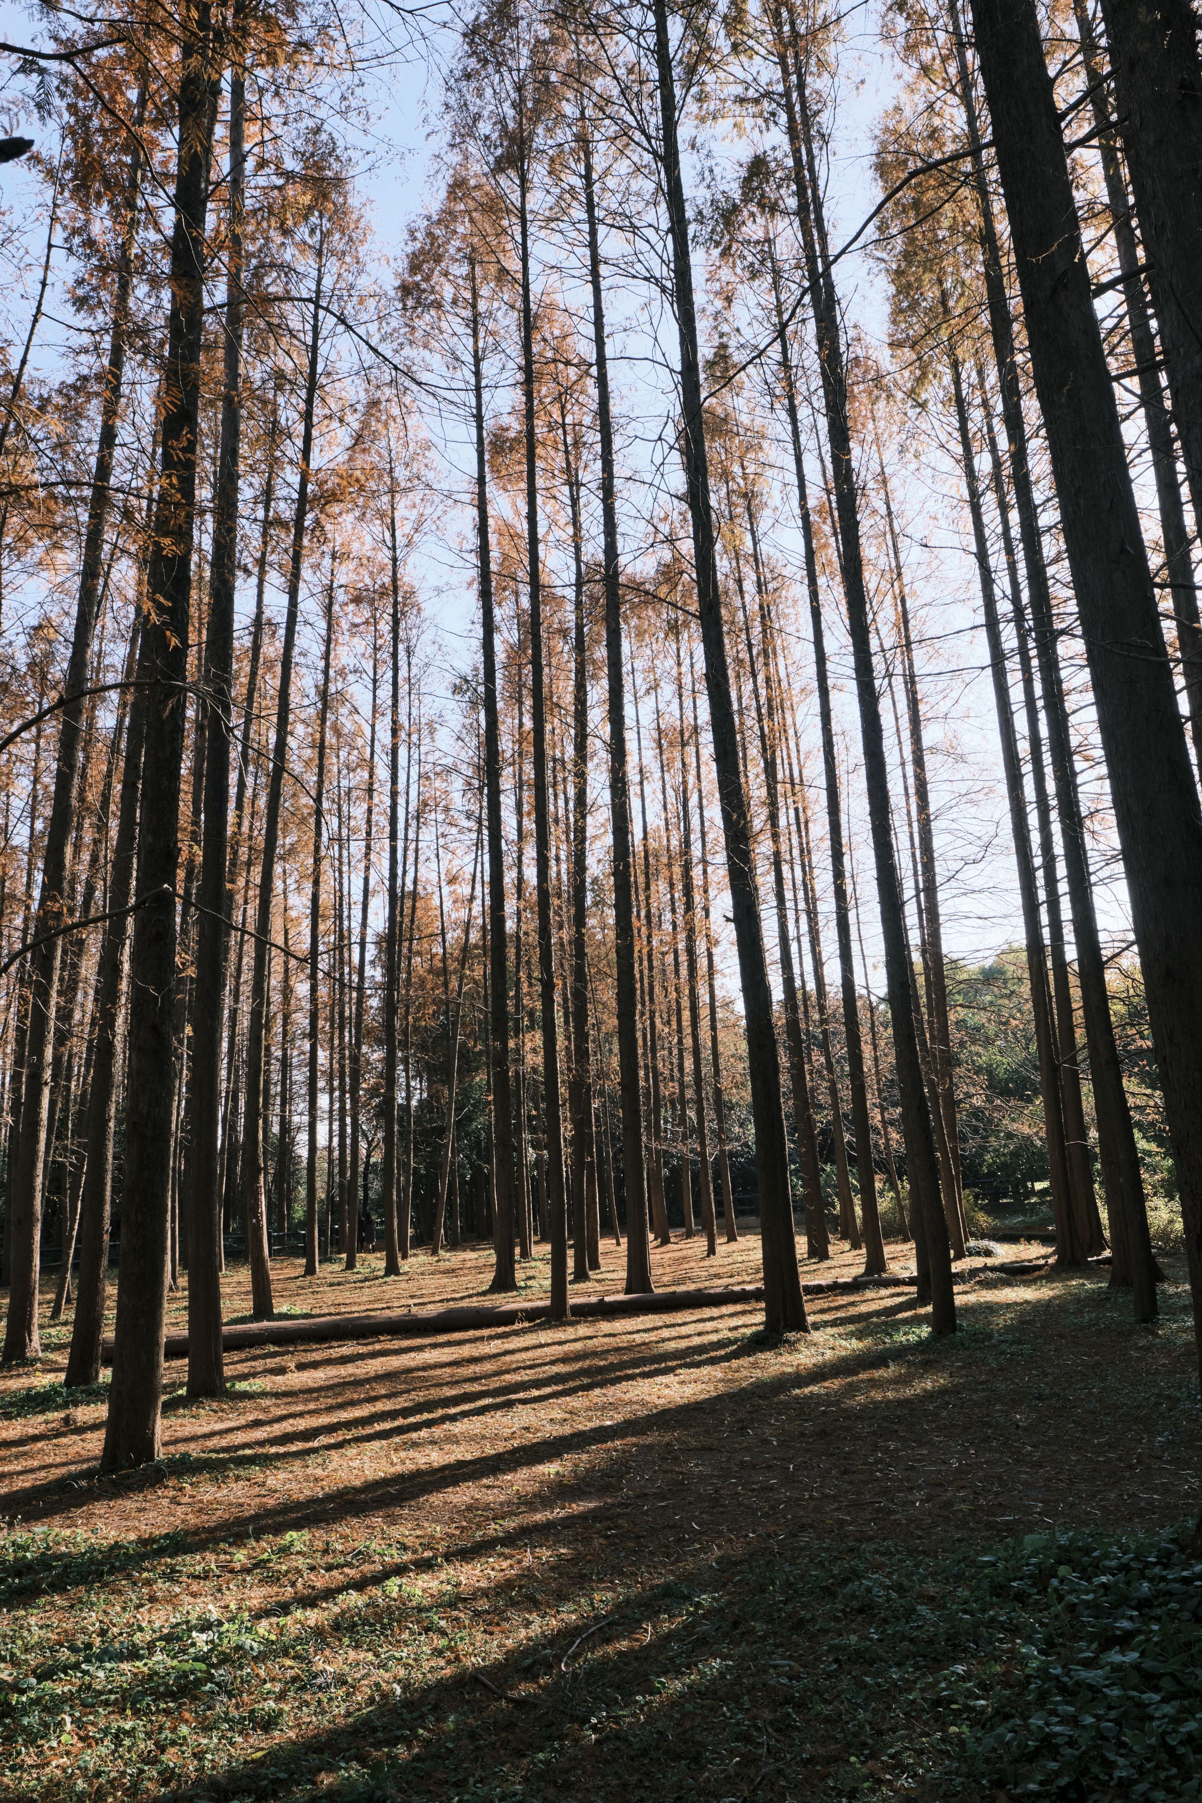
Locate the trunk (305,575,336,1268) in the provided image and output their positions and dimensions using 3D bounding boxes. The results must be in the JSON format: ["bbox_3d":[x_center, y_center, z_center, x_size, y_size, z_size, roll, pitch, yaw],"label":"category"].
[{"bbox_3d":[-7.506,-0.423,32.468,0.350,19.990,0.350,2,-15,-13],"label":"trunk"}]

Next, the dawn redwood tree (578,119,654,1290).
[{"bbox_3d":[0.147,-5.413,23.686,0.480,25.050,0.451,-3,-15,1],"label":"dawn redwood tree"}]

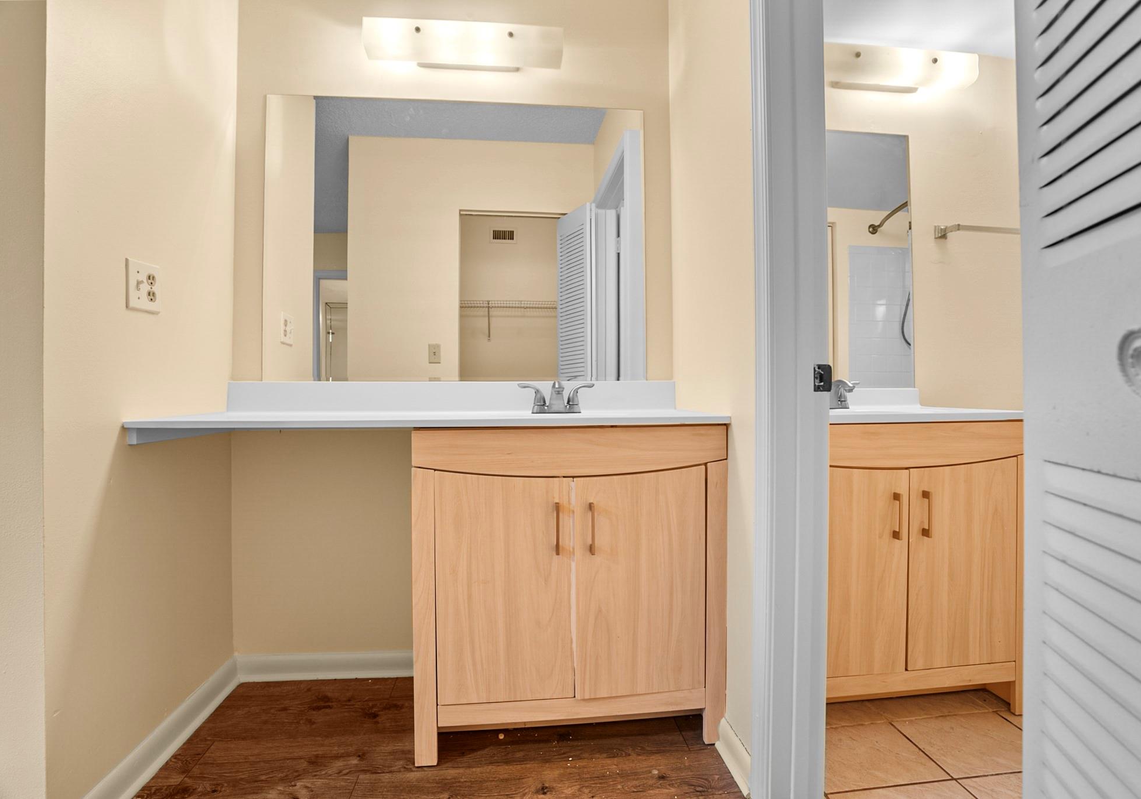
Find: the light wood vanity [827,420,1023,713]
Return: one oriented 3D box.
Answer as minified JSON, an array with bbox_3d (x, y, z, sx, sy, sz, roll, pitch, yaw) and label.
[{"bbox_3d":[0.867,0.463,1.615,0.766,0.810,0.450,0,1,-7],"label":"light wood vanity"}]

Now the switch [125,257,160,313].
[{"bbox_3d":[-0.993,-0.263,1.249,0.012,0.115,0.116,0,1,-5],"label":"switch"}]

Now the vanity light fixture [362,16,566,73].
[{"bbox_3d":[-0.315,-1.081,1.623,0.588,0.092,0.102,0,1,-5],"label":"vanity light fixture"}]

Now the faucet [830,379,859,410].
[{"bbox_3d":[0.845,-0.014,1.678,0.215,0.095,0.150,0,1,-7],"label":"faucet"}]

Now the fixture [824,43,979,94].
[{"bbox_3d":[1.051,-1.103,1.780,0.590,0.095,0.105,0,1,-5],"label":"fixture"}]

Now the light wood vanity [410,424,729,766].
[{"bbox_3d":[-0.010,0.468,1.506,0.768,0.810,0.450,0,1,-6],"label":"light wood vanity"}]

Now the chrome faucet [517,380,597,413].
[{"bbox_3d":[-0.037,-0.007,1.567,0.225,0.095,0.150,0,1,-5],"label":"chrome faucet"}]

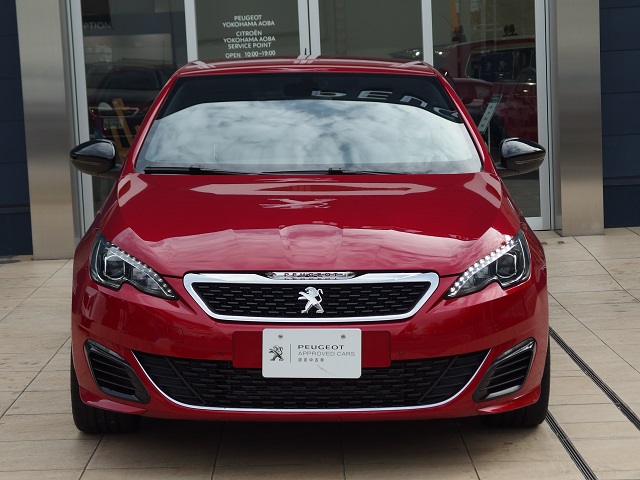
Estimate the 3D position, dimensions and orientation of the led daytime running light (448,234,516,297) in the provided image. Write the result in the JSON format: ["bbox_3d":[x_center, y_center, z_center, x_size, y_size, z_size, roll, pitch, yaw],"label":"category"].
[{"bbox_3d":[0.575,0.094,5.572,0.290,0.180,0.340,-1,6,-1],"label":"led daytime running light"}]

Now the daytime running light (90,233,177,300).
[{"bbox_3d":[-0.661,0.095,5.579,0.340,0.195,0.400,-1,6,-1],"label":"daytime running light"}]

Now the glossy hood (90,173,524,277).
[{"bbox_3d":[-0.036,-0.076,5.783,1.580,0.290,1.080,-1,6,-1],"label":"glossy hood"}]

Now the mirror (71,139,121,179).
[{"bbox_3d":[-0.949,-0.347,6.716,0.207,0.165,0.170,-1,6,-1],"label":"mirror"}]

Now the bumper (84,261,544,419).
[{"bbox_3d":[-0.029,0.347,5.508,1.775,0.510,0.580,-1,6,-1],"label":"bumper"}]

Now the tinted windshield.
[{"bbox_3d":[-0.049,-0.510,6.695,1.425,0.420,0.870,-1,6,-1],"label":"tinted windshield"}]

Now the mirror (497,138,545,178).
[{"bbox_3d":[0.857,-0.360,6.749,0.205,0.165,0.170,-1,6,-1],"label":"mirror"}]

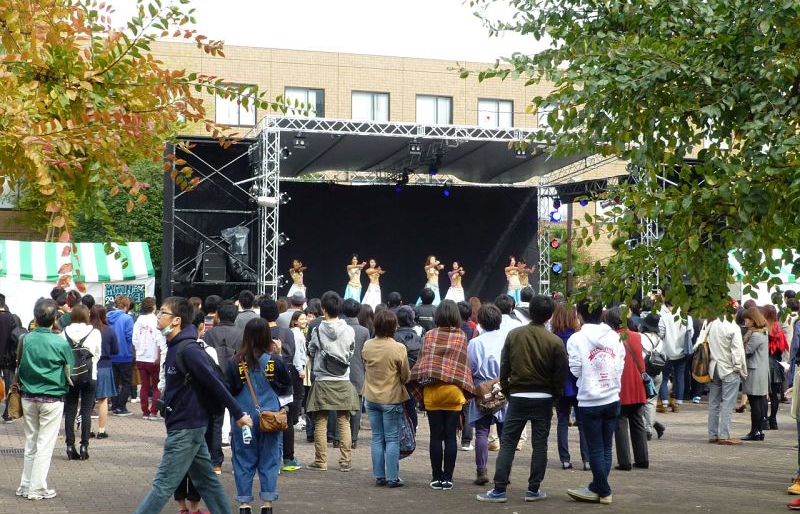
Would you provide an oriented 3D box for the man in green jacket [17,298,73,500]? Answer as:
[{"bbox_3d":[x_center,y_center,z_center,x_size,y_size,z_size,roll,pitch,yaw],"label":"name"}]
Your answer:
[{"bbox_3d":[-3.037,1.194,10.435,0.500,1.698,0.360,-1,-2,20],"label":"man in green jacket"}]

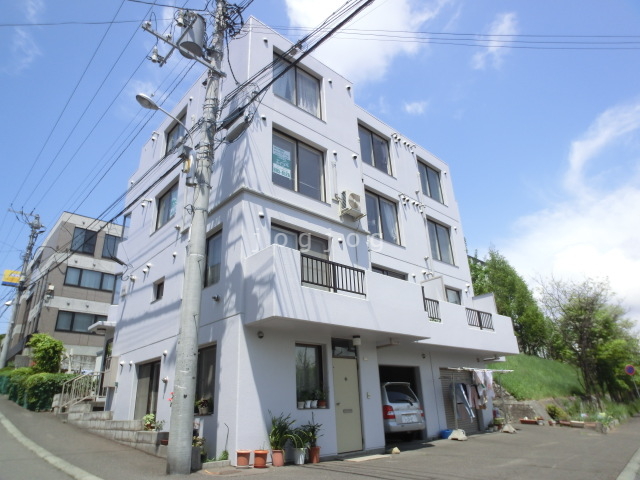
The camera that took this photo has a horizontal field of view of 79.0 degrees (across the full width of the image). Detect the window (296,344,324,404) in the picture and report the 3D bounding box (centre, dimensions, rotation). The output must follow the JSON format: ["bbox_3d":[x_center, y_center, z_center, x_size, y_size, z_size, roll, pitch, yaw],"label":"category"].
[{"bbox_3d":[-0.281,2.933,8.327,0.850,1.270,0.120,18,-32,-37],"label":"window"}]

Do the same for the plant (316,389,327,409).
[{"bbox_3d":[0.036,3.328,8.150,0.200,0.380,0.200,-2,-25,-1],"label":"plant"}]

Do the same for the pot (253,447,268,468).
[{"bbox_3d":[-1.063,3.905,6.930,0.262,0.262,0.262,-2,-22,-1],"label":"pot"}]

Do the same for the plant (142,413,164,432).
[{"bbox_3d":[-3.544,3.902,8.329,0.313,0.347,0.394,17,-29,-40],"label":"plant"}]

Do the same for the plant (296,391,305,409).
[{"bbox_3d":[-0.409,3.394,8.259,0.170,0.354,0.170,-2,-22,-1],"label":"plant"}]

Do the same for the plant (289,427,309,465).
[{"bbox_3d":[-0.394,3.966,7.479,0.313,0.639,0.313,17,-29,-40],"label":"plant"}]

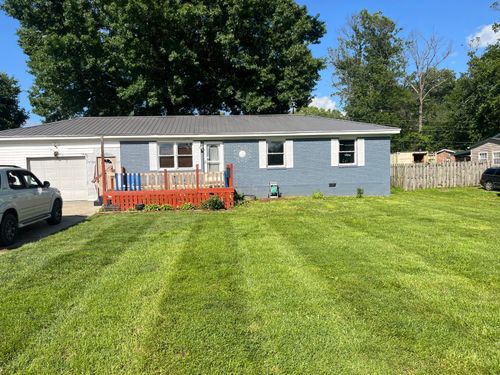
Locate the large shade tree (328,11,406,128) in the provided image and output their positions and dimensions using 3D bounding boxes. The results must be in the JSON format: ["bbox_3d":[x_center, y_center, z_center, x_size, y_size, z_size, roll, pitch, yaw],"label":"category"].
[{"bbox_3d":[13.600,-10.596,43.099,9.300,19.100,9.000,-1,3,-4],"label":"large shade tree"}]

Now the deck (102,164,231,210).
[{"bbox_3d":[-3.528,-0.073,17.145,5.550,1.880,2.100,-1,3,-4],"label":"deck"}]

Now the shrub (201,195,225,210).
[{"bbox_3d":[-1.548,0.619,15.500,0.950,0.620,0.850,-1,3,-4],"label":"shrub"}]

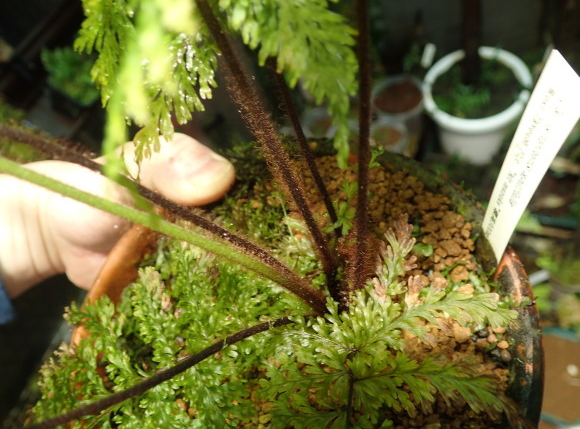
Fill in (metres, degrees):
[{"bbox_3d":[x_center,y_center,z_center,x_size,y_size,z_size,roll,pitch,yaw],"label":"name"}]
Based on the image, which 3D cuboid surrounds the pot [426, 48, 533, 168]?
[{"bbox_3d":[0.440,-0.237,1.204,0.225,0.211,0.225,5,63,19],"label":"pot"}]

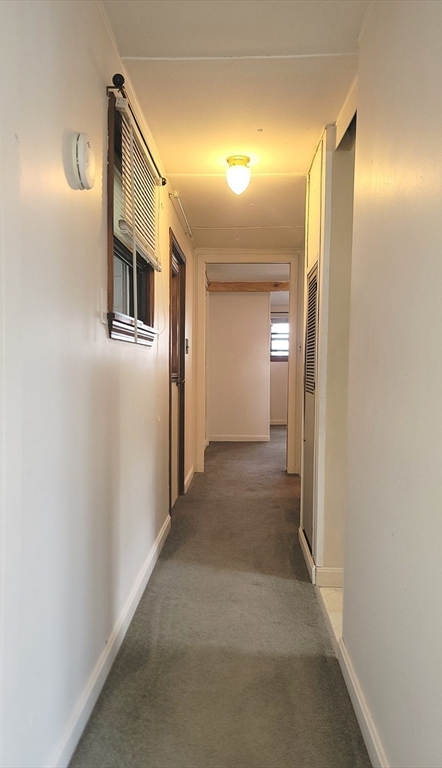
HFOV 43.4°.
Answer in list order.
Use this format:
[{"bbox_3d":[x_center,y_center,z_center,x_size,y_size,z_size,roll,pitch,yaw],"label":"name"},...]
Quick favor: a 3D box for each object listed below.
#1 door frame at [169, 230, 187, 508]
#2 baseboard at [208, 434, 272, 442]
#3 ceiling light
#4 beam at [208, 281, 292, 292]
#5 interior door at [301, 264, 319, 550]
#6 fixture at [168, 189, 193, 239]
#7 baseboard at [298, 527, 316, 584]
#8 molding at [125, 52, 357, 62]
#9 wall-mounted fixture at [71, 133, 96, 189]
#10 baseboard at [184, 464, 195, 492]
[{"bbox_3d":[-0.323,-0.048,3.939,0.059,1.827,0.924,1,3,2],"label":"door frame"},{"bbox_3d":[0.243,0.710,7.203,0.779,0.085,0.016,1,3,2],"label":"baseboard"},{"bbox_3d":[0.093,-1.065,2.867,0.132,0.183,0.133,1,3,2],"label":"ceiling light"},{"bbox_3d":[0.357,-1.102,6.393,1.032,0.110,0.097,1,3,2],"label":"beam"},{"bbox_3d":[0.498,0.121,3.057,0.026,1.494,0.473,1,3,2],"label":"interior door"},{"bbox_3d":[-0.264,-1.152,3.849,0.060,0.043,1.172,1,3,2],"label":"fixture"},{"bbox_3d":[0.464,0.901,3.033,0.015,0.086,0.729,1,3,2],"label":"baseboard"},{"bbox_3d":[0.051,-1.109,1.888,0.824,0.009,0.024,1,3,2],"label":"molding"},{"bbox_3d":[-0.363,-0.603,1.498,0.039,0.136,0.135,1,3,2],"label":"wall-mounted fixture"},{"bbox_3d":[-0.282,0.810,4.837,0.017,0.086,0.839,1,3,2],"label":"baseboard"}]

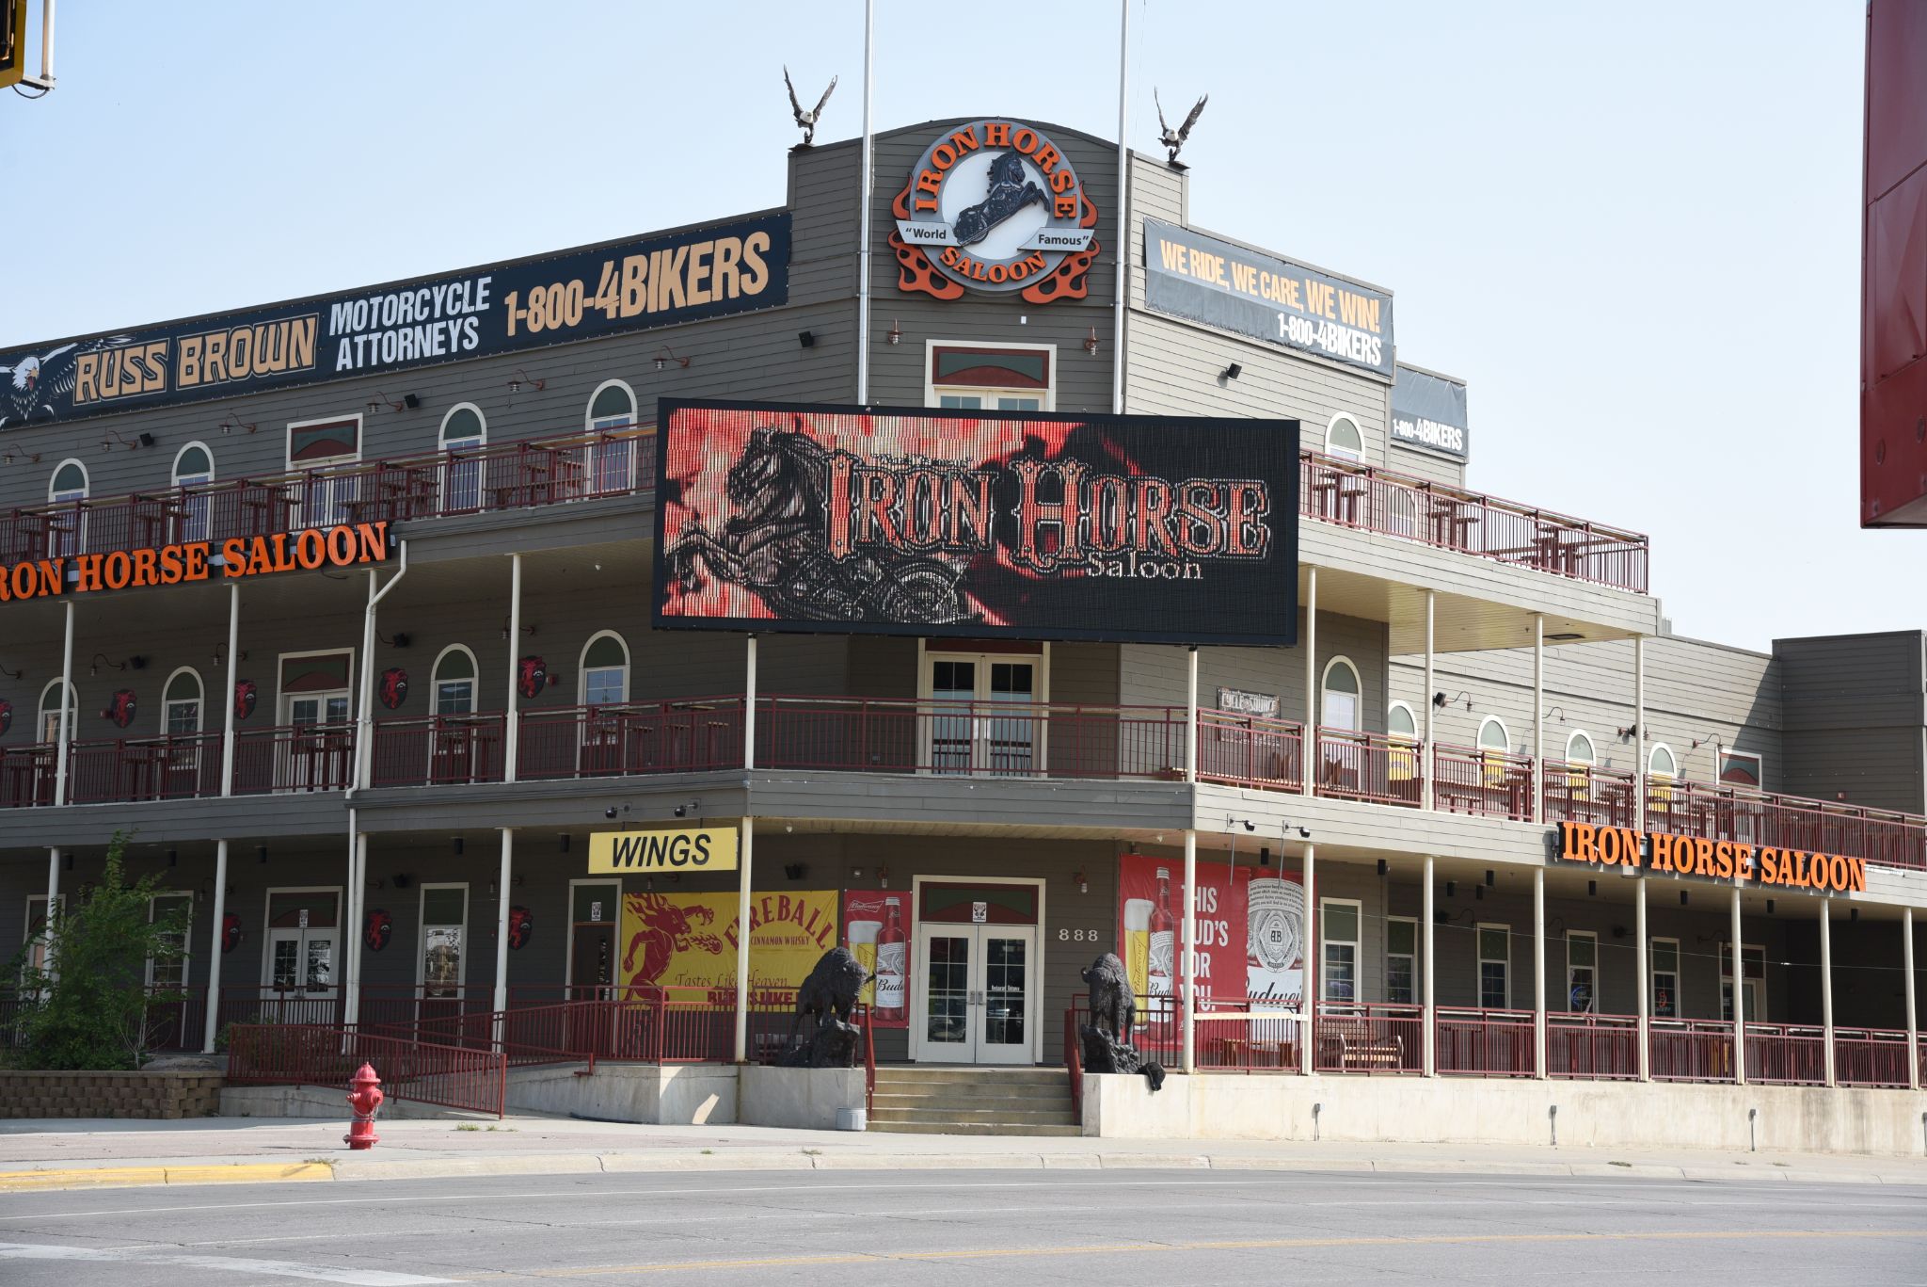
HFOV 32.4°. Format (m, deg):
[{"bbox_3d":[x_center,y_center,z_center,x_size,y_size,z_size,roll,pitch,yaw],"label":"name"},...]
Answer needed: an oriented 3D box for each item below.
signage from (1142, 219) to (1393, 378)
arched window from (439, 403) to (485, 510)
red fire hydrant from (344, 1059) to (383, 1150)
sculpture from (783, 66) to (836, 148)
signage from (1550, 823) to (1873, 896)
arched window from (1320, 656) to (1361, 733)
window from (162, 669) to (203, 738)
[{"bbox_3d":[5.255,-5.779,55.995,0.080,1.480,7.100,-4,-9,40],"label":"signage"},{"bbox_3d":[-8.612,-3.103,57.074,1.172,2.076,0.120,-4,-9,37],"label":"arched window"},{"bbox_3d":[-6.529,5.040,36.222,0.400,0.920,0.380,6,-8,-38],"label":"red fire hydrant"},{"bbox_3d":[-2.491,-8.700,53.883,0.860,1.310,0.600,3,-7,-12],"label":"sculpture"},{"bbox_3d":[14.061,3.996,61.476,0.250,0.640,11.350,-4,-9,40],"label":"signage"},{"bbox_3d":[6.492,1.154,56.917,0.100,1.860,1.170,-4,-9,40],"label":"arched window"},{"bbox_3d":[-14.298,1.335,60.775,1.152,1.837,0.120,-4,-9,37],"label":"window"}]

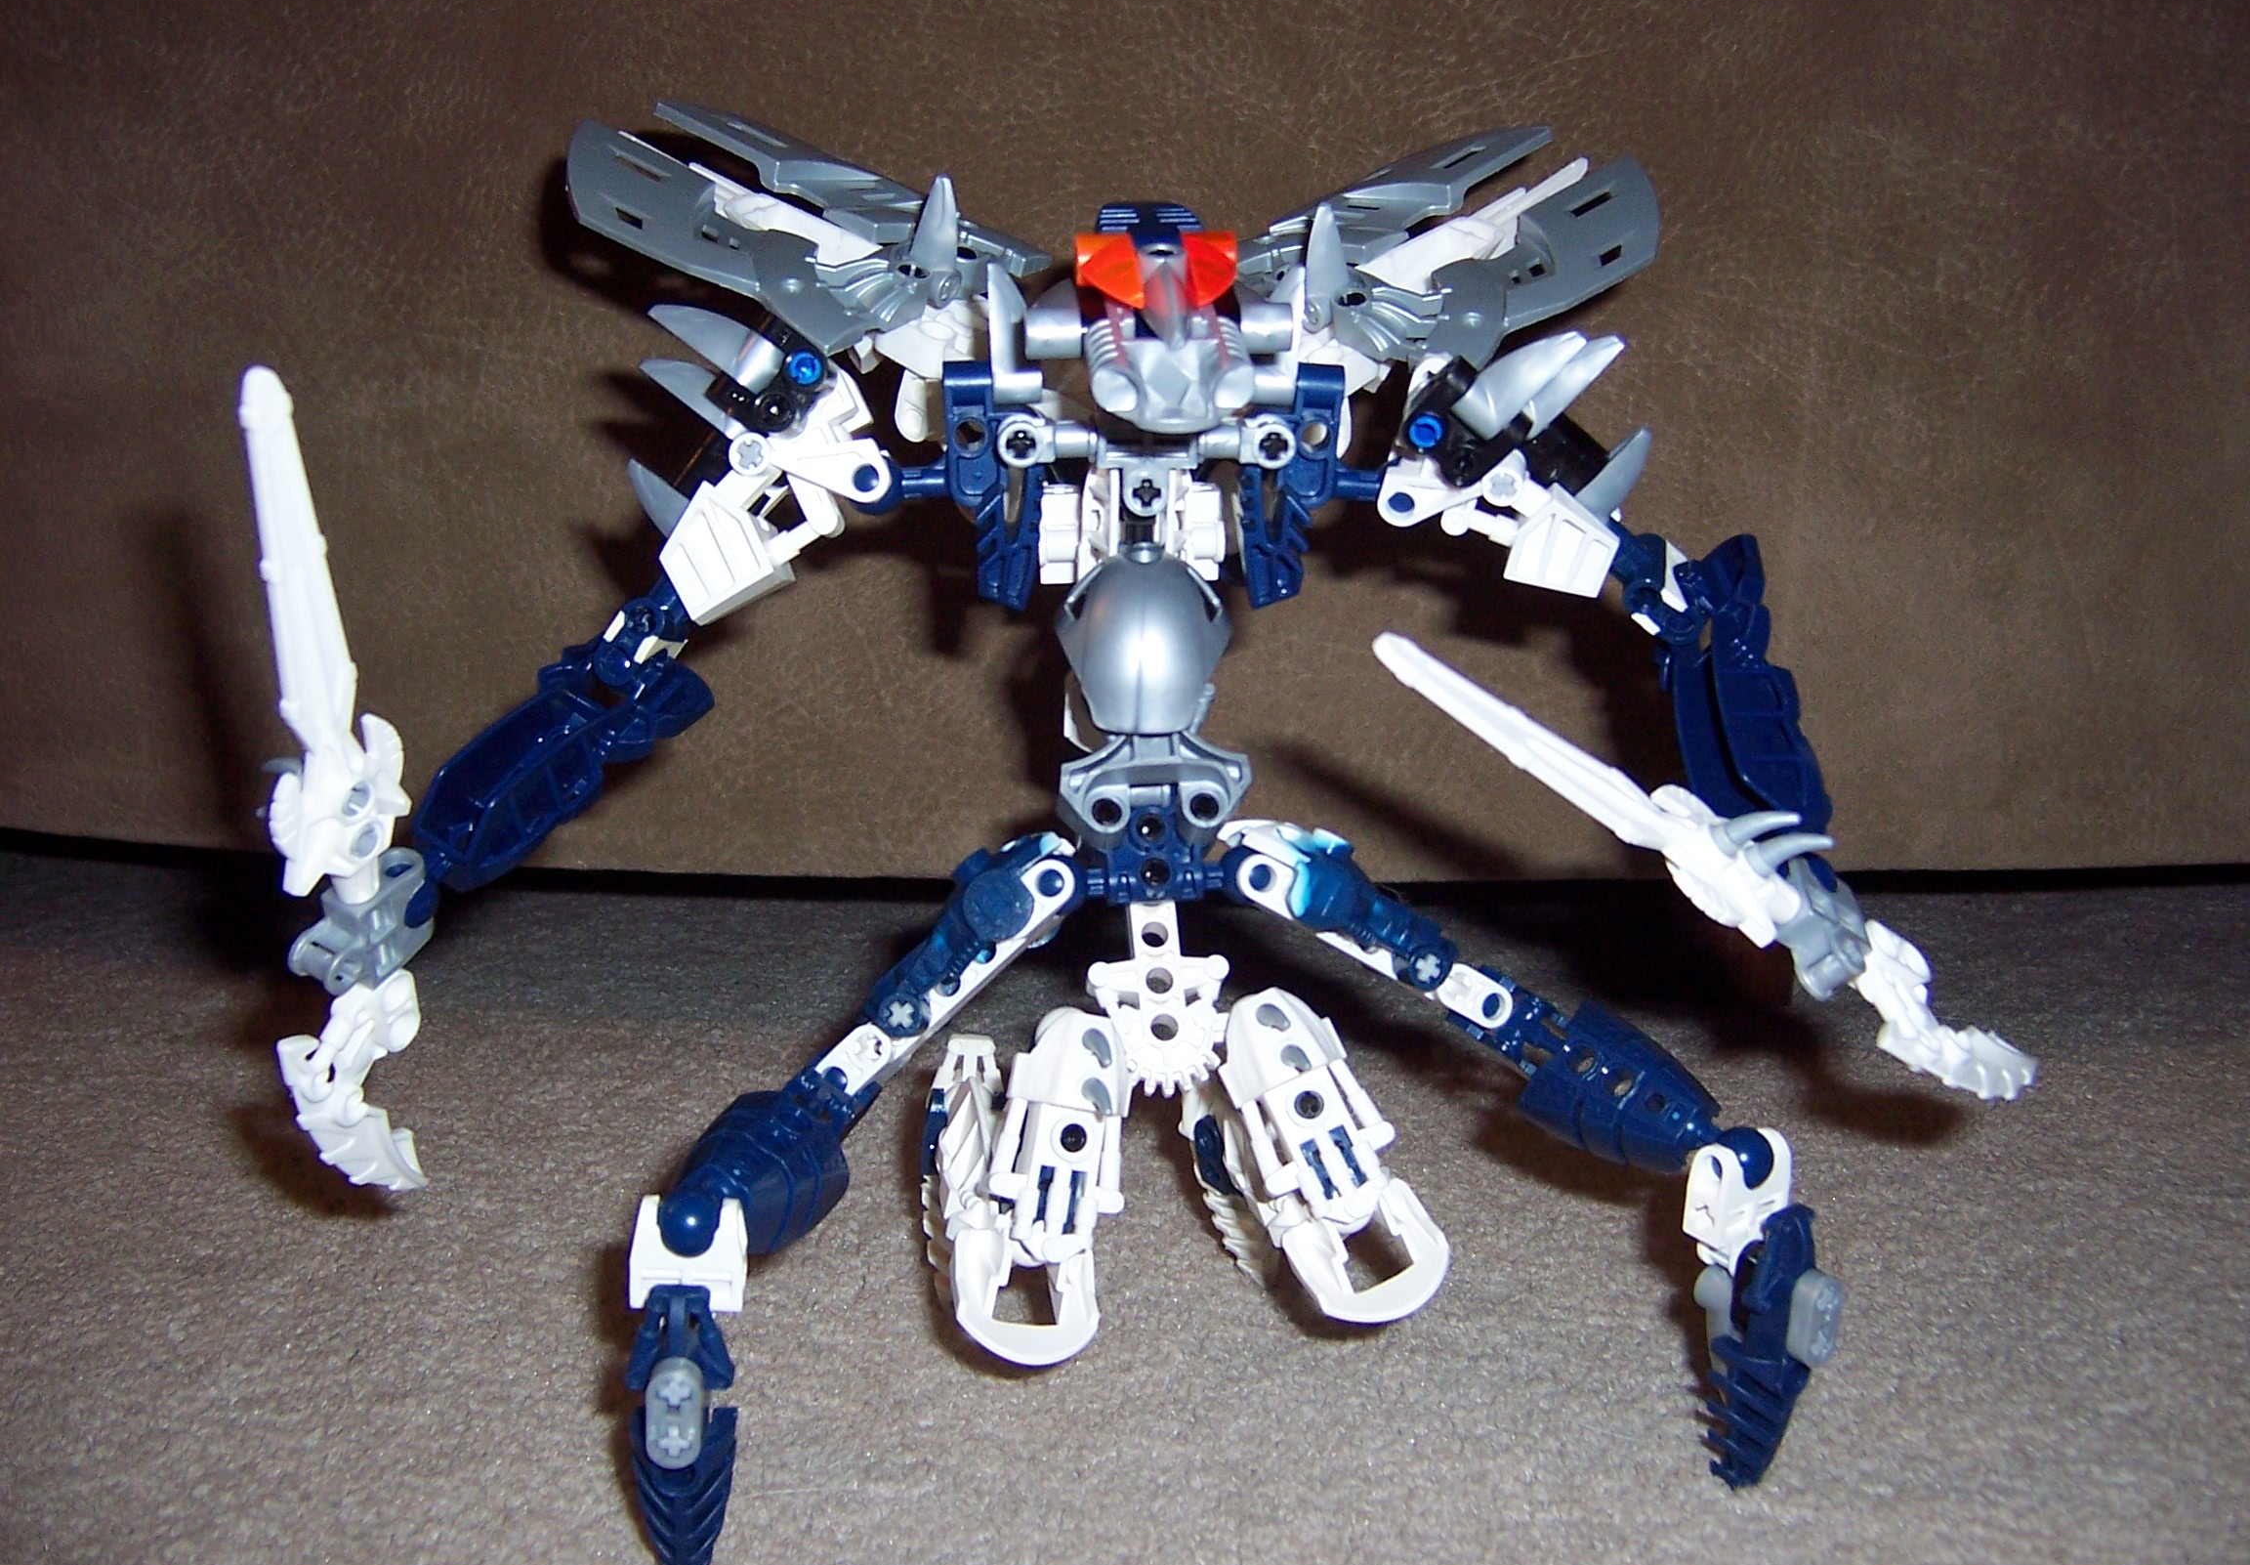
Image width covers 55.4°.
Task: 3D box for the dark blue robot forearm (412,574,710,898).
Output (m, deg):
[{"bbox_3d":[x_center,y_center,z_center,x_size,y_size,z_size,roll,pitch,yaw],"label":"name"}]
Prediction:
[{"bbox_3d":[-0.088,-0.006,0.338,0.018,0.015,0.064,21,68,41],"label":"dark blue robot forearm"}]

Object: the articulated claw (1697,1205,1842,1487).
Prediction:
[{"bbox_3d":[0.096,0.083,0.318,0.019,0.042,0.015,15,10,33],"label":"articulated claw"}]

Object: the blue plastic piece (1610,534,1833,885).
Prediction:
[{"bbox_3d":[0.098,-0.012,0.345,0.025,0.053,0.019,-20,0,22],"label":"blue plastic piece"}]

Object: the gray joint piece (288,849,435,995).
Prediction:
[{"bbox_3d":[-0.119,0.022,0.335,0.013,0.017,0.022,14,32,26],"label":"gray joint piece"}]

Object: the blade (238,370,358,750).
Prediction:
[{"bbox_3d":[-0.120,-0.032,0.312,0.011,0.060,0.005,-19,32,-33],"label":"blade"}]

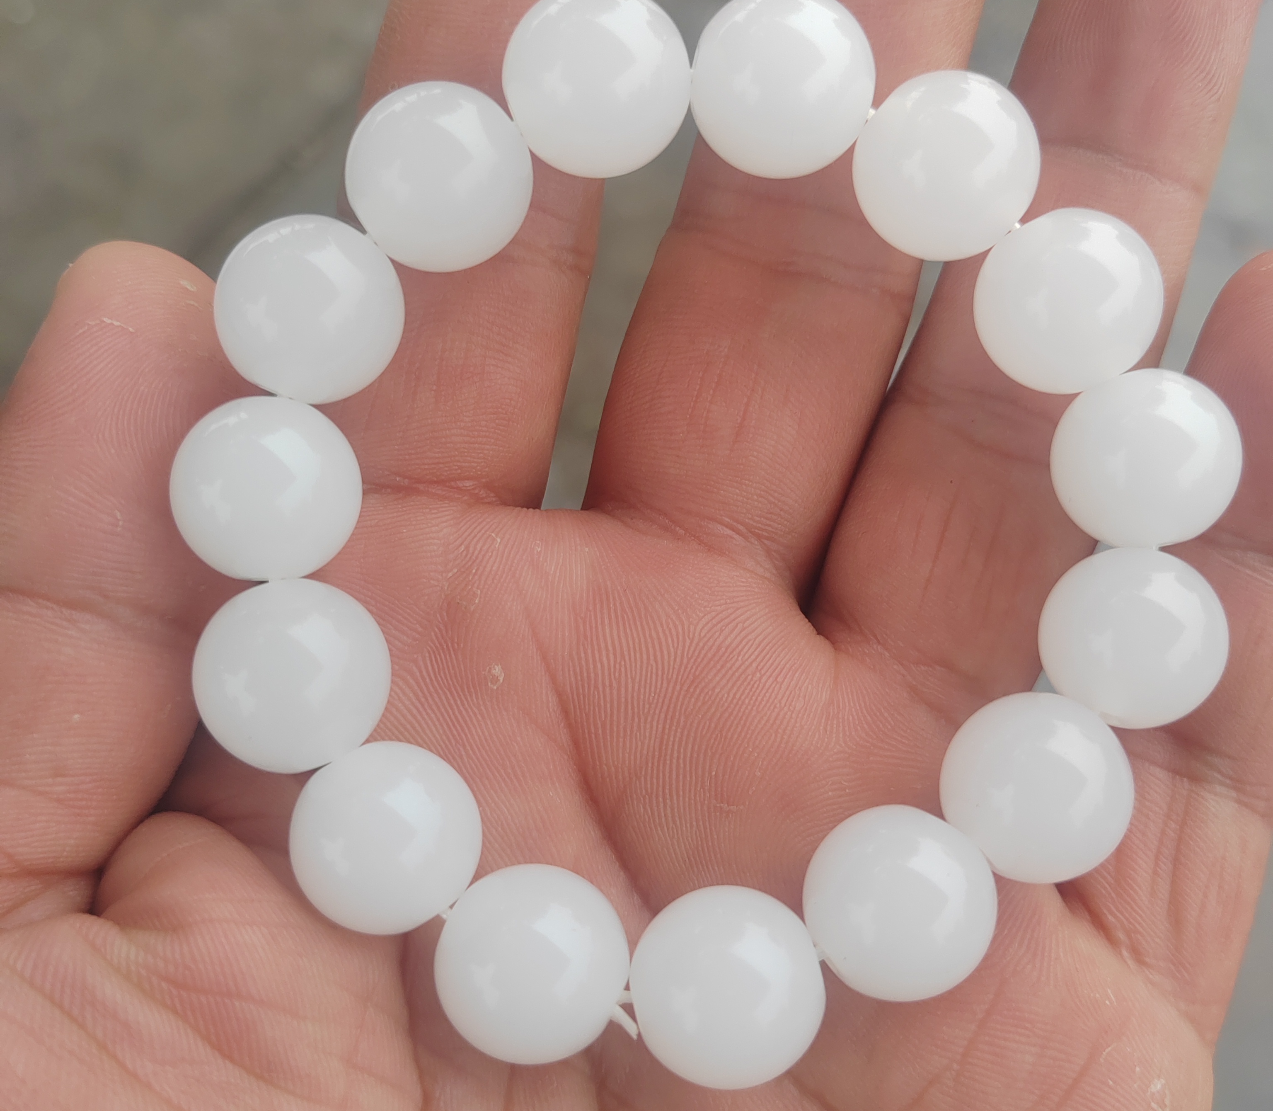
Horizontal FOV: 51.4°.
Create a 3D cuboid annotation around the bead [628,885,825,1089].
[{"bbox_3d":[0.007,0.031,0.096,0.014,0.014,0.014,1,61,-2],"label":"bead"}]

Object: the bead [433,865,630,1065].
[{"bbox_3d":[-0.008,0.030,0.097,0.014,0.014,0.014,1,61,-2],"label":"bead"}]

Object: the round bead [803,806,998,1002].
[{"bbox_3d":[0.019,0.026,0.098,0.014,0.014,0.014,1,61,-2],"label":"round bead"}]

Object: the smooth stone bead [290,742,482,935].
[{"bbox_3d":[-0.019,0.021,0.098,0.014,0.014,0.014,1,61,-2],"label":"smooth stone bead"}]

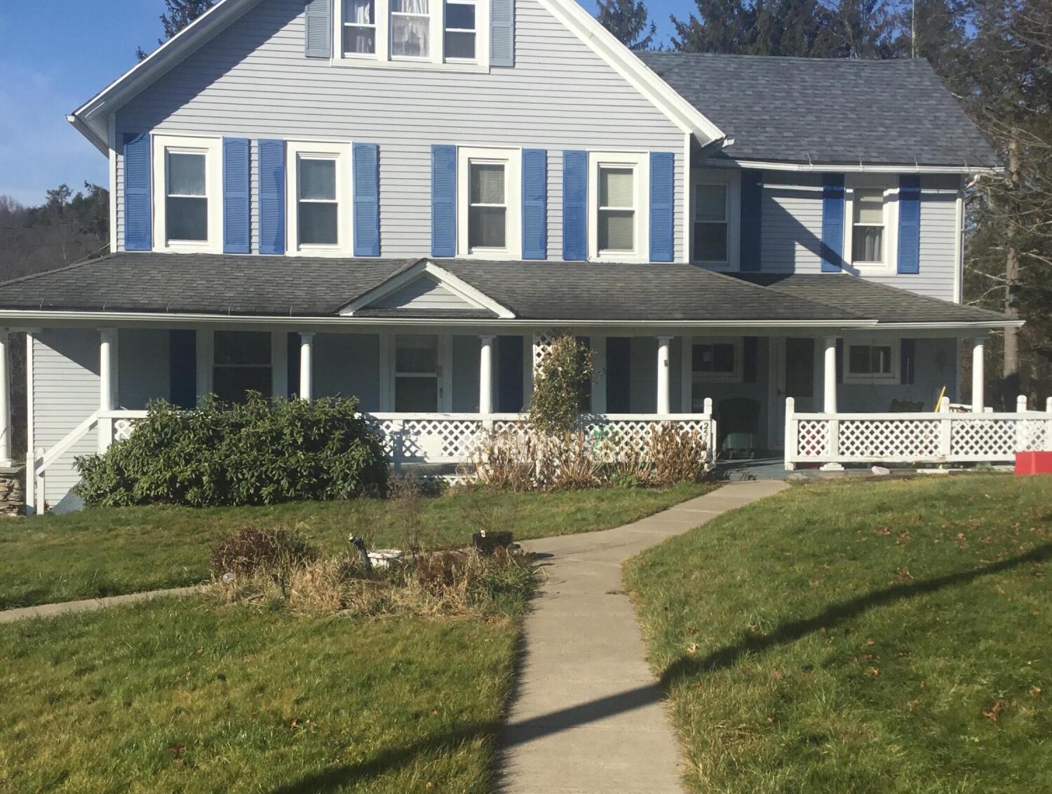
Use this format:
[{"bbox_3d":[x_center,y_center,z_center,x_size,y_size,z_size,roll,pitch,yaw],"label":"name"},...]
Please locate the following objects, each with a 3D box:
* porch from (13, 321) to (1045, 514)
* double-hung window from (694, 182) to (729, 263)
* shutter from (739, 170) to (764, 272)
[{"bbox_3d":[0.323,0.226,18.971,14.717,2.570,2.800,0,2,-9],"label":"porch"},{"bbox_3d":[3.152,-2.974,21.445,0.620,1.370,0.100,0,2,-9],"label":"double-hung window"},{"bbox_3d":[3.865,-3.016,21.539,0.385,1.732,0.040,0,2,-9],"label":"shutter"}]

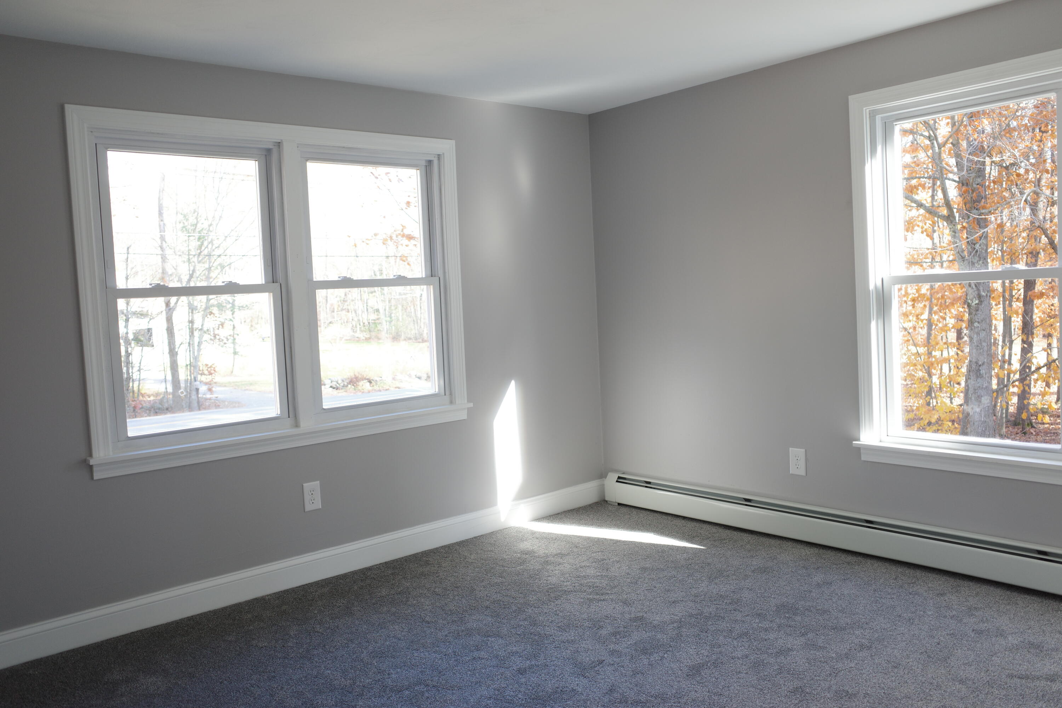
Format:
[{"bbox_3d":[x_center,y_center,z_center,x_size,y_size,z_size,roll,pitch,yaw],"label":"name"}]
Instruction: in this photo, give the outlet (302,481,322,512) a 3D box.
[{"bbox_3d":[-0.964,0.629,3.640,0.079,0.123,0.008,-6,6,-40],"label":"outlet"}]

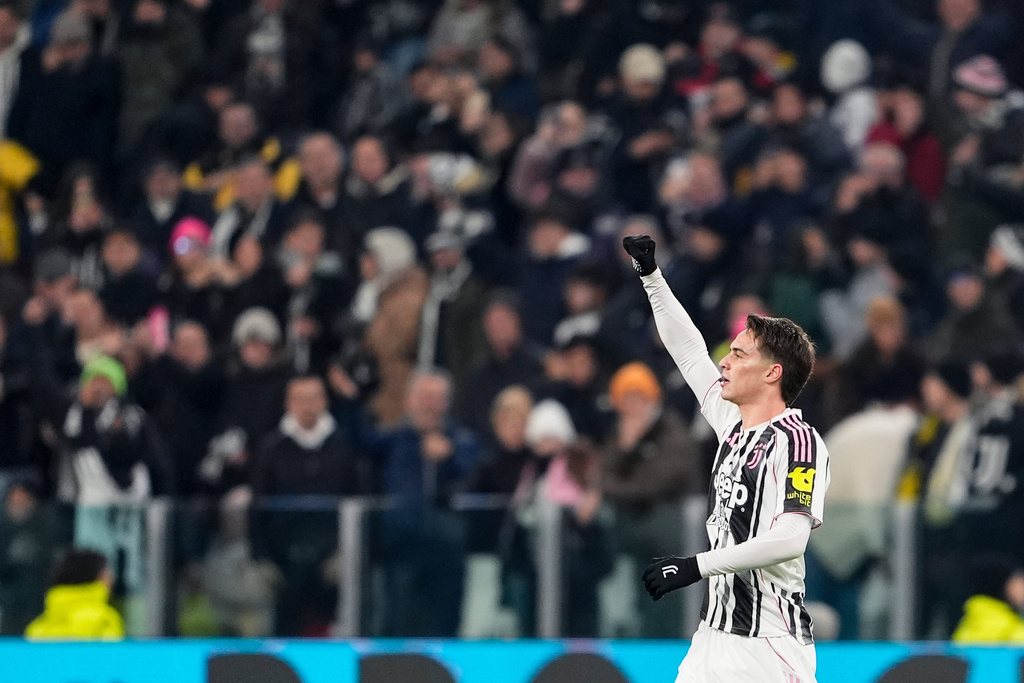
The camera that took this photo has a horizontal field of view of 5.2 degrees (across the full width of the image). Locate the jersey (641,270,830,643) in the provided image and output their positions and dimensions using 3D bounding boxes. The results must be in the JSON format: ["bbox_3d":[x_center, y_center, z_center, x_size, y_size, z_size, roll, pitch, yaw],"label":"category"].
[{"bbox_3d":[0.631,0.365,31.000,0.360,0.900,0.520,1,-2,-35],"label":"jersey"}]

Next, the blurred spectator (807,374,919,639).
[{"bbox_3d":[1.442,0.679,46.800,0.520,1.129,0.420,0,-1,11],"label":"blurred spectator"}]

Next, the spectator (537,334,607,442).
[{"bbox_3d":[0.233,0.799,43.900,0.500,1.600,0.380,0,-2,9],"label":"spectator"}]

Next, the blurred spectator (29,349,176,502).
[{"bbox_3d":[-1.914,0.896,52.976,0.580,1.680,0.400,0,-2,9],"label":"blurred spectator"}]

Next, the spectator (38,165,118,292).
[{"bbox_3d":[-1.901,0.059,49.882,0.480,1.680,0.380,0,-1,0],"label":"spectator"}]

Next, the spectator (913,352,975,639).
[{"bbox_3d":[1.801,0.939,47.481,0.420,1.720,0.500,1,-2,-41],"label":"spectator"}]

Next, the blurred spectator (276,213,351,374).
[{"bbox_3d":[-0.916,0.225,52.500,0.500,1.640,0.380,0,-1,9],"label":"blurred spectator"}]

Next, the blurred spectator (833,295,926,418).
[{"bbox_3d":[1.422,0.679,43.900,0.500,1.680,0.380,0,-2,9],"label":"blurred spectator"}]

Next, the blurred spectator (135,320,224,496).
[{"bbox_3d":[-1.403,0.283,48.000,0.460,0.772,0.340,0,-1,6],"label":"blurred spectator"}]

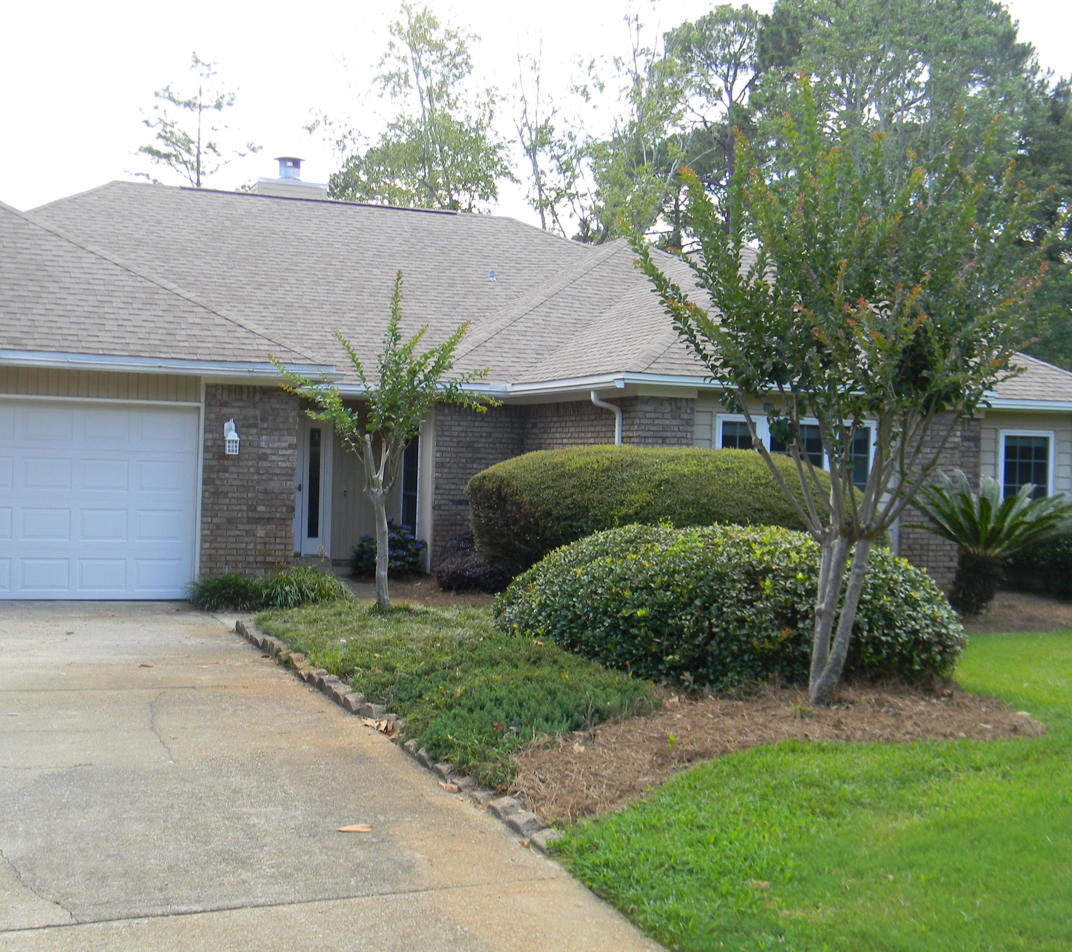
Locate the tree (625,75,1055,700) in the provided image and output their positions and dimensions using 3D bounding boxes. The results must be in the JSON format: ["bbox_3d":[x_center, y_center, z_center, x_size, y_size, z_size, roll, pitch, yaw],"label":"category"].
[{"bbox_3d":[2.150,-0.578,10.500,2.850,4.300,2.750,2,0,12],"label":"tree"}]

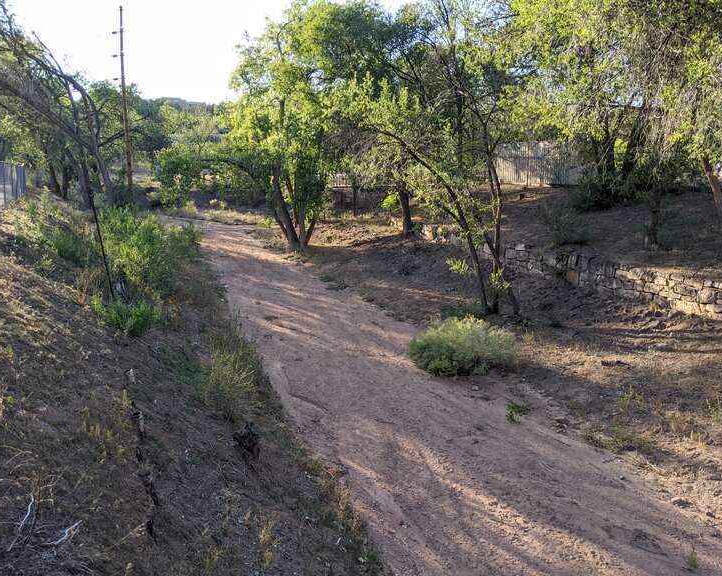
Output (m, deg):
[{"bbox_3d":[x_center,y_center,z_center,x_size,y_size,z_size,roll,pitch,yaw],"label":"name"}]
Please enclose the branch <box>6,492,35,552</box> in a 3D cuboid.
[{"bbox_3d":[-2.046,1.409,3.600,0.160,0.260,0.250,-6,12,-31],"label":"branch"}]

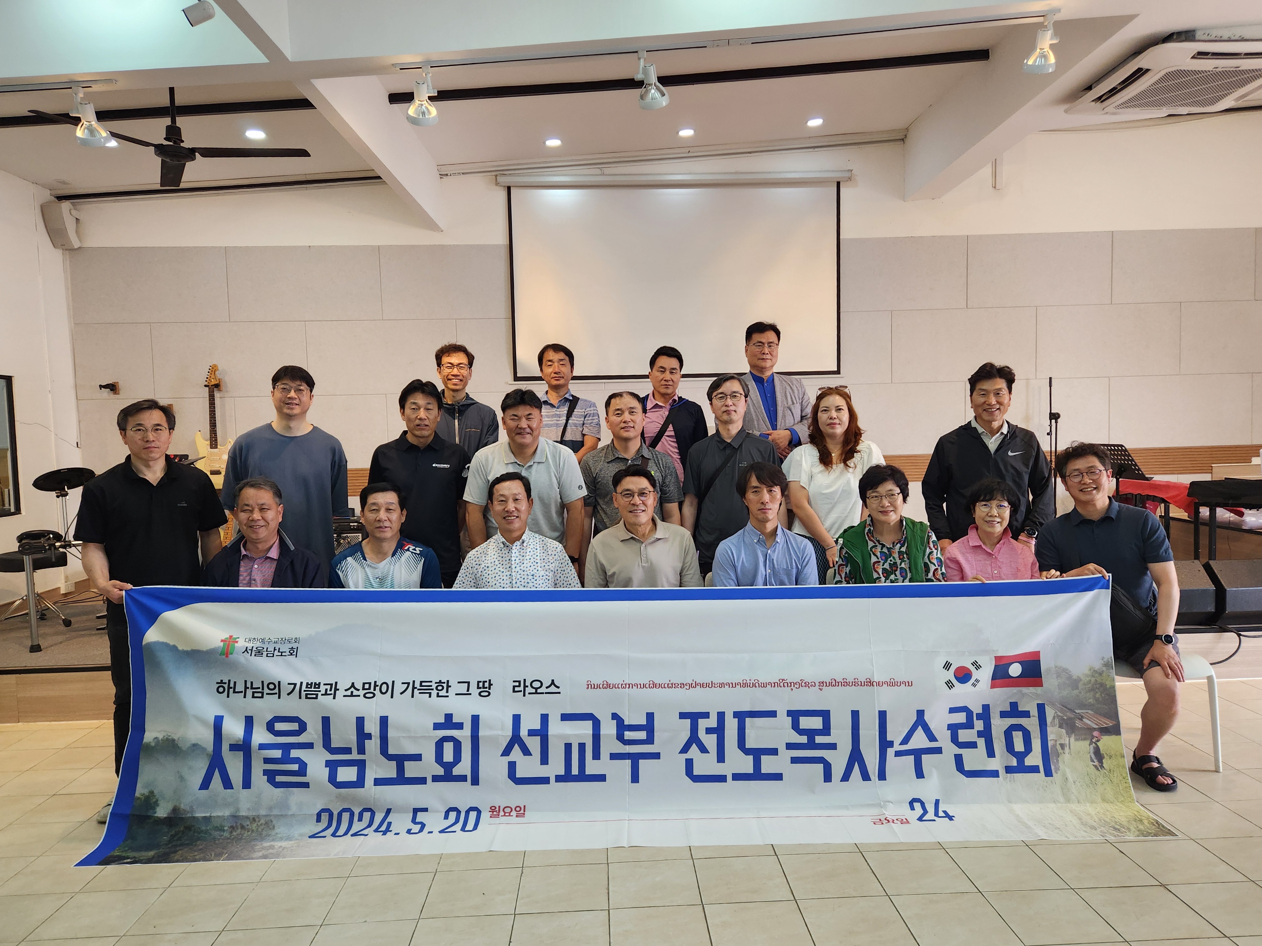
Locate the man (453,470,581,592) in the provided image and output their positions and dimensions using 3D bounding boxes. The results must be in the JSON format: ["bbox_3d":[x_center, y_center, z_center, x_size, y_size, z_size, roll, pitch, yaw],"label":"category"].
[{"bbox_3d":[-0.461,0.661,3.502,0.560,1.314,0.680,-2,3,-5],"label":"man"}]

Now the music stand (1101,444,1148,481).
[{"bbox_3d":[3.411,0.294,5.926,0.420,0.993,0.480,-2,3,-2],"label":"music stand"}]

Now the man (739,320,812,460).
[{"bbox_3d":[0.764,0.023,4.825,0.540,1.785,0.340,-1,3,6],"label":"man"}]

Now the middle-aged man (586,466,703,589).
[{"bbox_3d":[0.064,0.641,3.524,0.550,1.325,0.680,-2,3,-1],"label":"middle-aged man"}]

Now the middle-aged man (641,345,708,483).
[{"bbox_3d":[0.230,0.095,4.876,0.500,1.664,0.320,-1,3,4],"label":"middle-aged man"}]

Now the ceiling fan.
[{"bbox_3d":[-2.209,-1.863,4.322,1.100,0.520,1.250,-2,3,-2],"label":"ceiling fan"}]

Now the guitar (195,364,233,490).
[{"bbox_3d":[-3.186,-0.336,6.414,0.330,0.990,0.100,-2,3,-5],"label":"guitar"}]

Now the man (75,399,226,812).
[{"bbox_3d":[-1.933,0.531,3.422,0.530,1.657,0.360,-3,3,-19],"label":"man"}]

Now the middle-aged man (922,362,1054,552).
[{"bbox_3d":[1.658,0.366,3.876,0.580,1.739,0.340,-1,3,14],"label":"middle-aged man"}]

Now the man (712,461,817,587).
[{"bbox_3d":[0.593,0.621,3.544,0.500,1.320,0.720,-1,3,3],"label":"man"}]

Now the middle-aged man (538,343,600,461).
[{"bbox_3d":[-0.395,0.108,4.719,0.480,1.665,0.310,-2,3,-2],"label":"middle-aged man"}]

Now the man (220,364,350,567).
[{"bbox_3d":[-1.669,0.394,4.108,0.560,1.845,0.330,-2,3,-14],"label":"man"}]

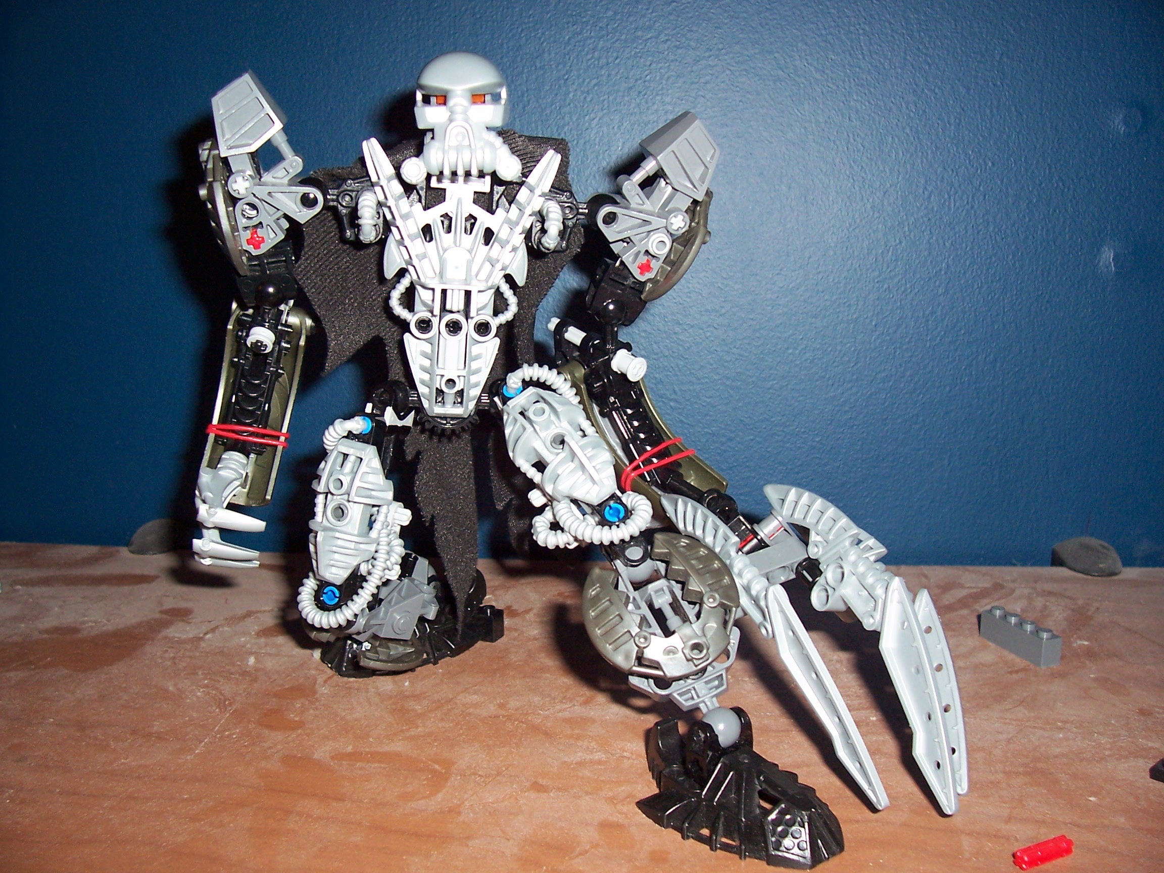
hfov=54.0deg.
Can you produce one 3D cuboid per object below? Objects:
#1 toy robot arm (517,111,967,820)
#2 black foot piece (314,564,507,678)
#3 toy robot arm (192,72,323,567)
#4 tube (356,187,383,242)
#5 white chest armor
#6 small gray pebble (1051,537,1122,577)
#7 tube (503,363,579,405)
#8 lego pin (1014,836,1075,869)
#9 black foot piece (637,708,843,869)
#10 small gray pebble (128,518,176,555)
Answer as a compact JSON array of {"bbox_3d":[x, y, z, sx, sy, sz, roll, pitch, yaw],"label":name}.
[{"bbox_3d":[0.042,0.005,0.319,0.064,0.202,0.071,-23,-8,-3],"label":"toy robot arm"},{"bbox_3d":[-0.062,0.061,0.402,0.061,0.028,0.044,-8,13,-39],"label":"black foot piece"},{"bbox_3d":[-0.092,-0.033,0.322,0.037,0.137,0.039,-1,10,-14],"label":"toy robot arm"},{"bbox_3d":[-0.057,-0.060,0.309,0.007,0.015,0.009,-2,10,-9],"label":"tube"},{"bbox_3d":[-0.033,-0.043,0.311,0.052,0.076,0.024,0,10,-10],"label":"white chest armor"},{"bbox_3d":[0.214,0.050,0.490,0.029,0.015,0.018,1,10,6],"label":"small gray pebble"},{"bbox_3d":[-0.011,-0.015,0.320,0.021,0.011,0.011,10,10,-7],"label":"tube"},{"bbox_3d":[0.107,0.096,0.264,0.016,0.005,0.005,-5,11,-25],"label":"lego pin"},{"bbox_3d":[0.038,0.081,0.285,0.043,0.027,0.059,-9,13,-42],"label":"black foot piece"},{"bbox_3d":[-0.201,0.046,0.539,0.024,0.016,0.017,1,10,6],"label":"small gray pebble"}]

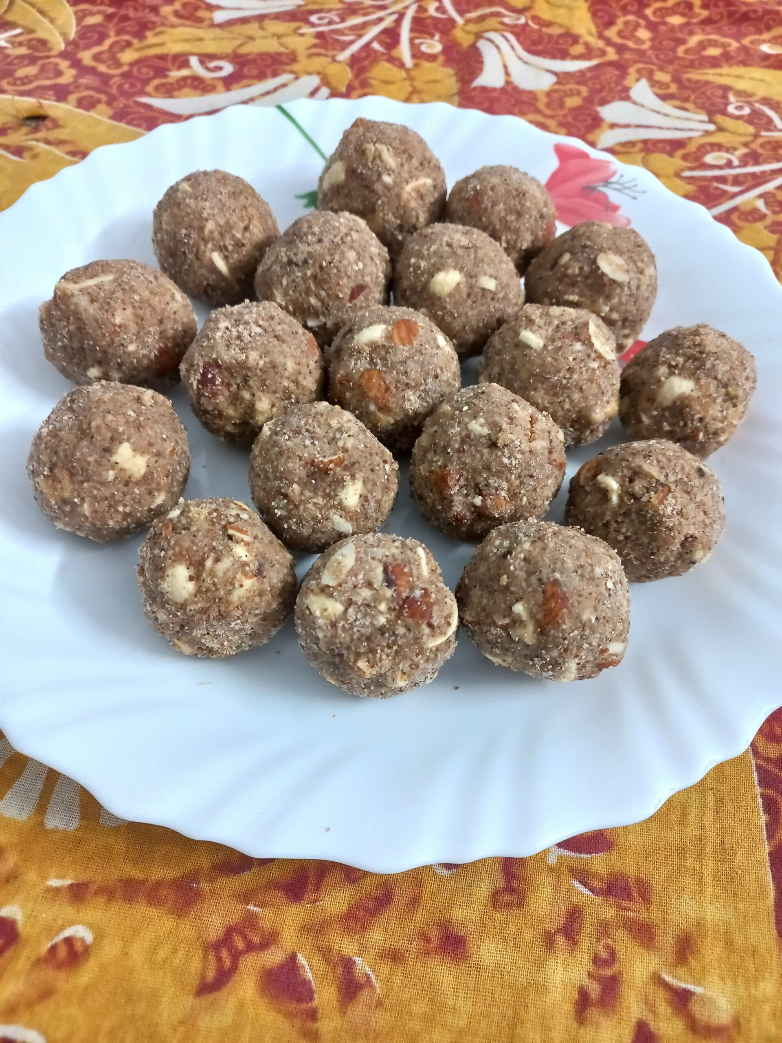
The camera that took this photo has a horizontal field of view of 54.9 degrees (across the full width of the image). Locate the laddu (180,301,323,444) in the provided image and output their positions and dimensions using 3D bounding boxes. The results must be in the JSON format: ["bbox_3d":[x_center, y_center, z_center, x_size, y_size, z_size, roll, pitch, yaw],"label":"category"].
[{"bbox_3d":[-0.040,-0.042,0.216,0.040,0.040,0.040,0,59,-4],"label":"laddu"}]

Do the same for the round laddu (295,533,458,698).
[{"bbox_3d":[-0.003,0.021,0.170,0.036,0.037,0.036,7,58,0],"label":"round laddu"}]

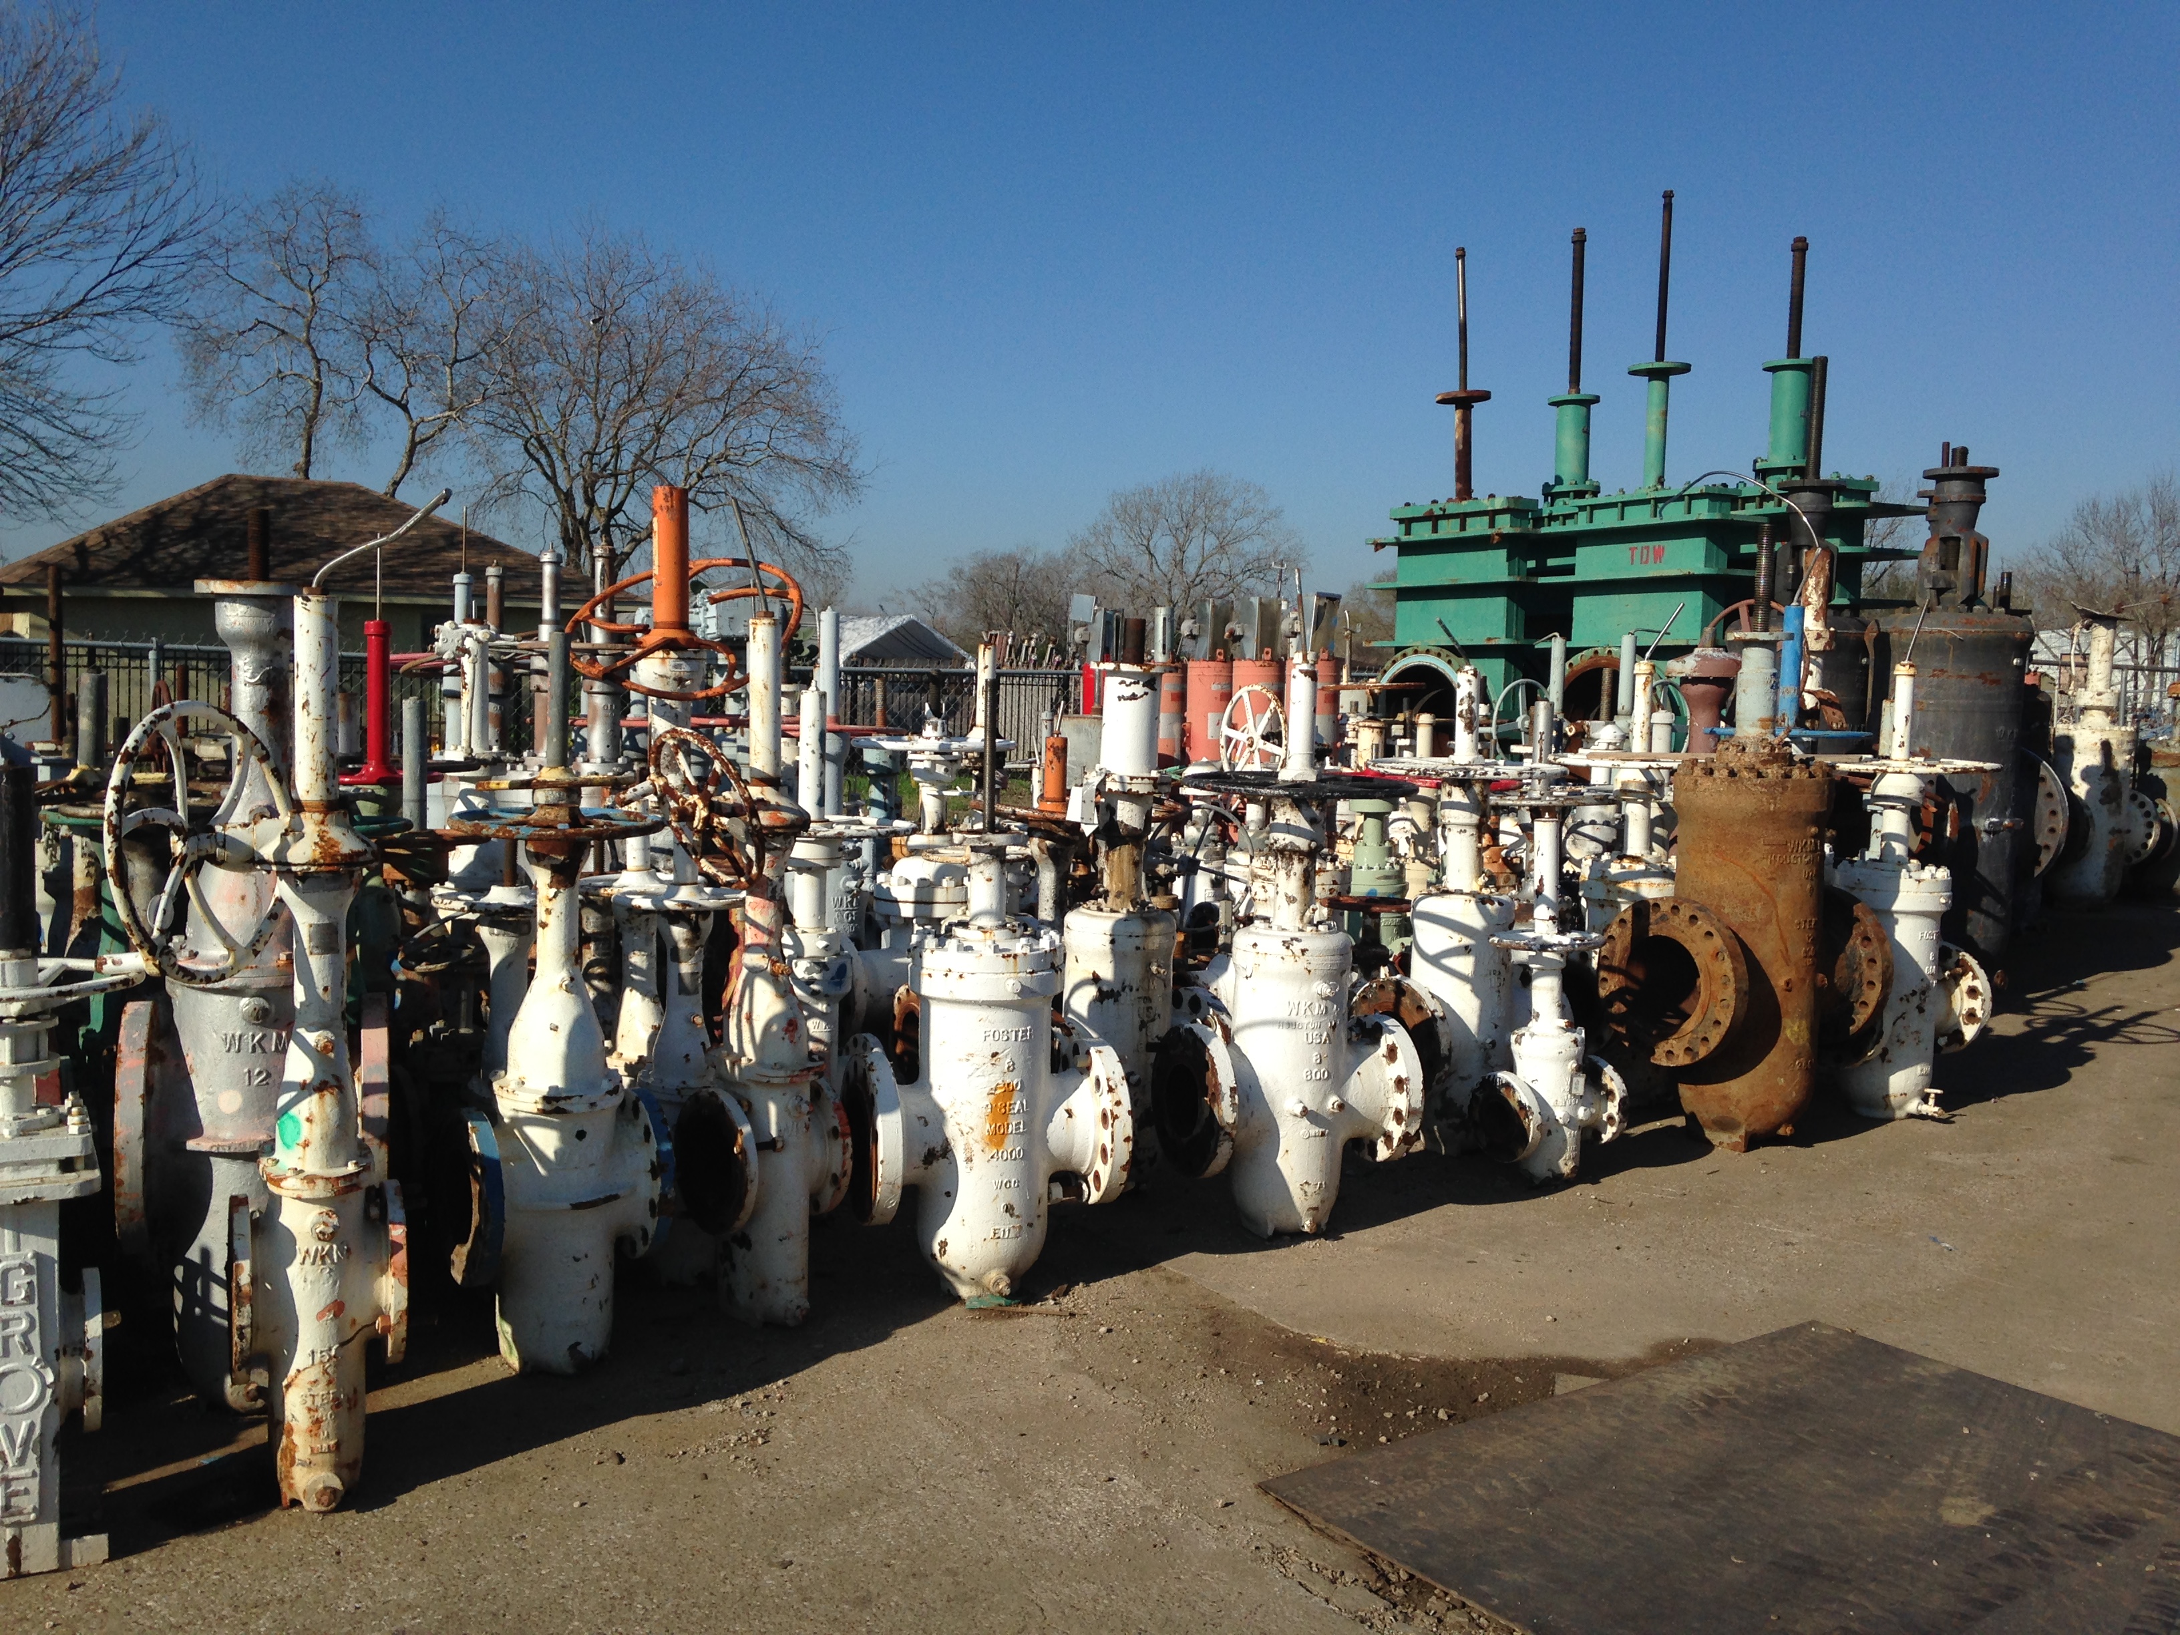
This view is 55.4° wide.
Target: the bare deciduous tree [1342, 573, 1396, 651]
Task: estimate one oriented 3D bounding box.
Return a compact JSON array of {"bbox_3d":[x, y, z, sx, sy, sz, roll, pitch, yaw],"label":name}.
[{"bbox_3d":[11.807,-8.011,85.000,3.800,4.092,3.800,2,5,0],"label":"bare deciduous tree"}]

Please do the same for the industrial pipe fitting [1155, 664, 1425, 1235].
[{"bbox_3d":[0.549,0.331,5.568,0.660,1.529,0.620,-1,4,-28],"label":"industrial pipe fitting"}]

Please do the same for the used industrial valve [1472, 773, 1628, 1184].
[{"bbox_3d":[1.417,0.514,6.329,0.430,1.170,0.360,-1,6,-28],"label":"used industrial valve"}]

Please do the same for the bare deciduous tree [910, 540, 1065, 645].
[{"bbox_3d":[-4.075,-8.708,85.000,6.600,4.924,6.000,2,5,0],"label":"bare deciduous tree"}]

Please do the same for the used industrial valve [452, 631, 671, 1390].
[{"bbox_3d":[-1.140,0.403,4.467,0.480,1.573,0.480,-1,4,-28],"label":"used industrial valve"}]

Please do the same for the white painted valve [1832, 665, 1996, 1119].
[{"bbox_3d":[2.943,0.261,7.594,0.660,1.645,0.620,-2,5,-37],"label":"white painted valve"}]

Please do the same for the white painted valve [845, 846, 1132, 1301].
[{"bbox_3d":[-0.228,0.612,4.981,0.660,1.110,0.420,0,5,-18],"label":"white painted valve"}]

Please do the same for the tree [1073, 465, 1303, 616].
[{"bbox_3d":[3.291,-7.994,74.695,8.500,8.971,8.300,1,4,0],"label":"tree"}]

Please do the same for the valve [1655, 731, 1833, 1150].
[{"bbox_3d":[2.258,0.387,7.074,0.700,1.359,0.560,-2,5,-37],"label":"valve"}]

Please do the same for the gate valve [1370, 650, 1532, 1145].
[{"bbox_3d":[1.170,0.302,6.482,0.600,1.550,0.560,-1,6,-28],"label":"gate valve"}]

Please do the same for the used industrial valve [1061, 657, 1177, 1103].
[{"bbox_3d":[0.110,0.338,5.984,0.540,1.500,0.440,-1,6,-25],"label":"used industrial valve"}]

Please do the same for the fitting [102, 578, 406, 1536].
[{"bbox_3d":[-1.447,0.390,3.714,0.480,1.700,0.530,4,6,25],"label":"fitting"}]

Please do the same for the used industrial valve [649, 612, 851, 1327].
[{"bbox_3d":[-0.804,0.360,4.847,0.460,1.677,0.400,-1,5,-35],"label":"used industrial valve"}]

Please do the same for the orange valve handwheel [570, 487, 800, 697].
[{"bbox_3d":[-1.156,-0.636,5.900,0.680,0.610,0.570,1,4,-11],"label":"orange valve handwheel"}]

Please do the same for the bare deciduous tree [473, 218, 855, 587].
[{"bbox_3d":[-9.482,-7.372,45.622,8.900,11.128,8.700,1,4,0],"label":"bare deciduous tree"}]

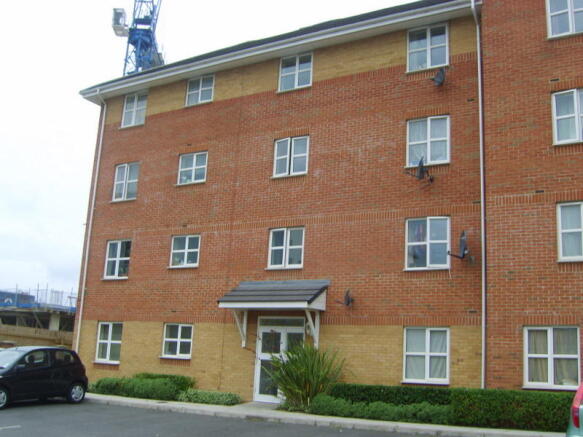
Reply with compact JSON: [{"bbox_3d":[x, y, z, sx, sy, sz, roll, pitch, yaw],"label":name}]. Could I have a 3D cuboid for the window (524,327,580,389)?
[{"bbox_3d":[5.444,2.913,13.386,1.120,1.270,0.100,-5,-14,30],"label":"window"}]

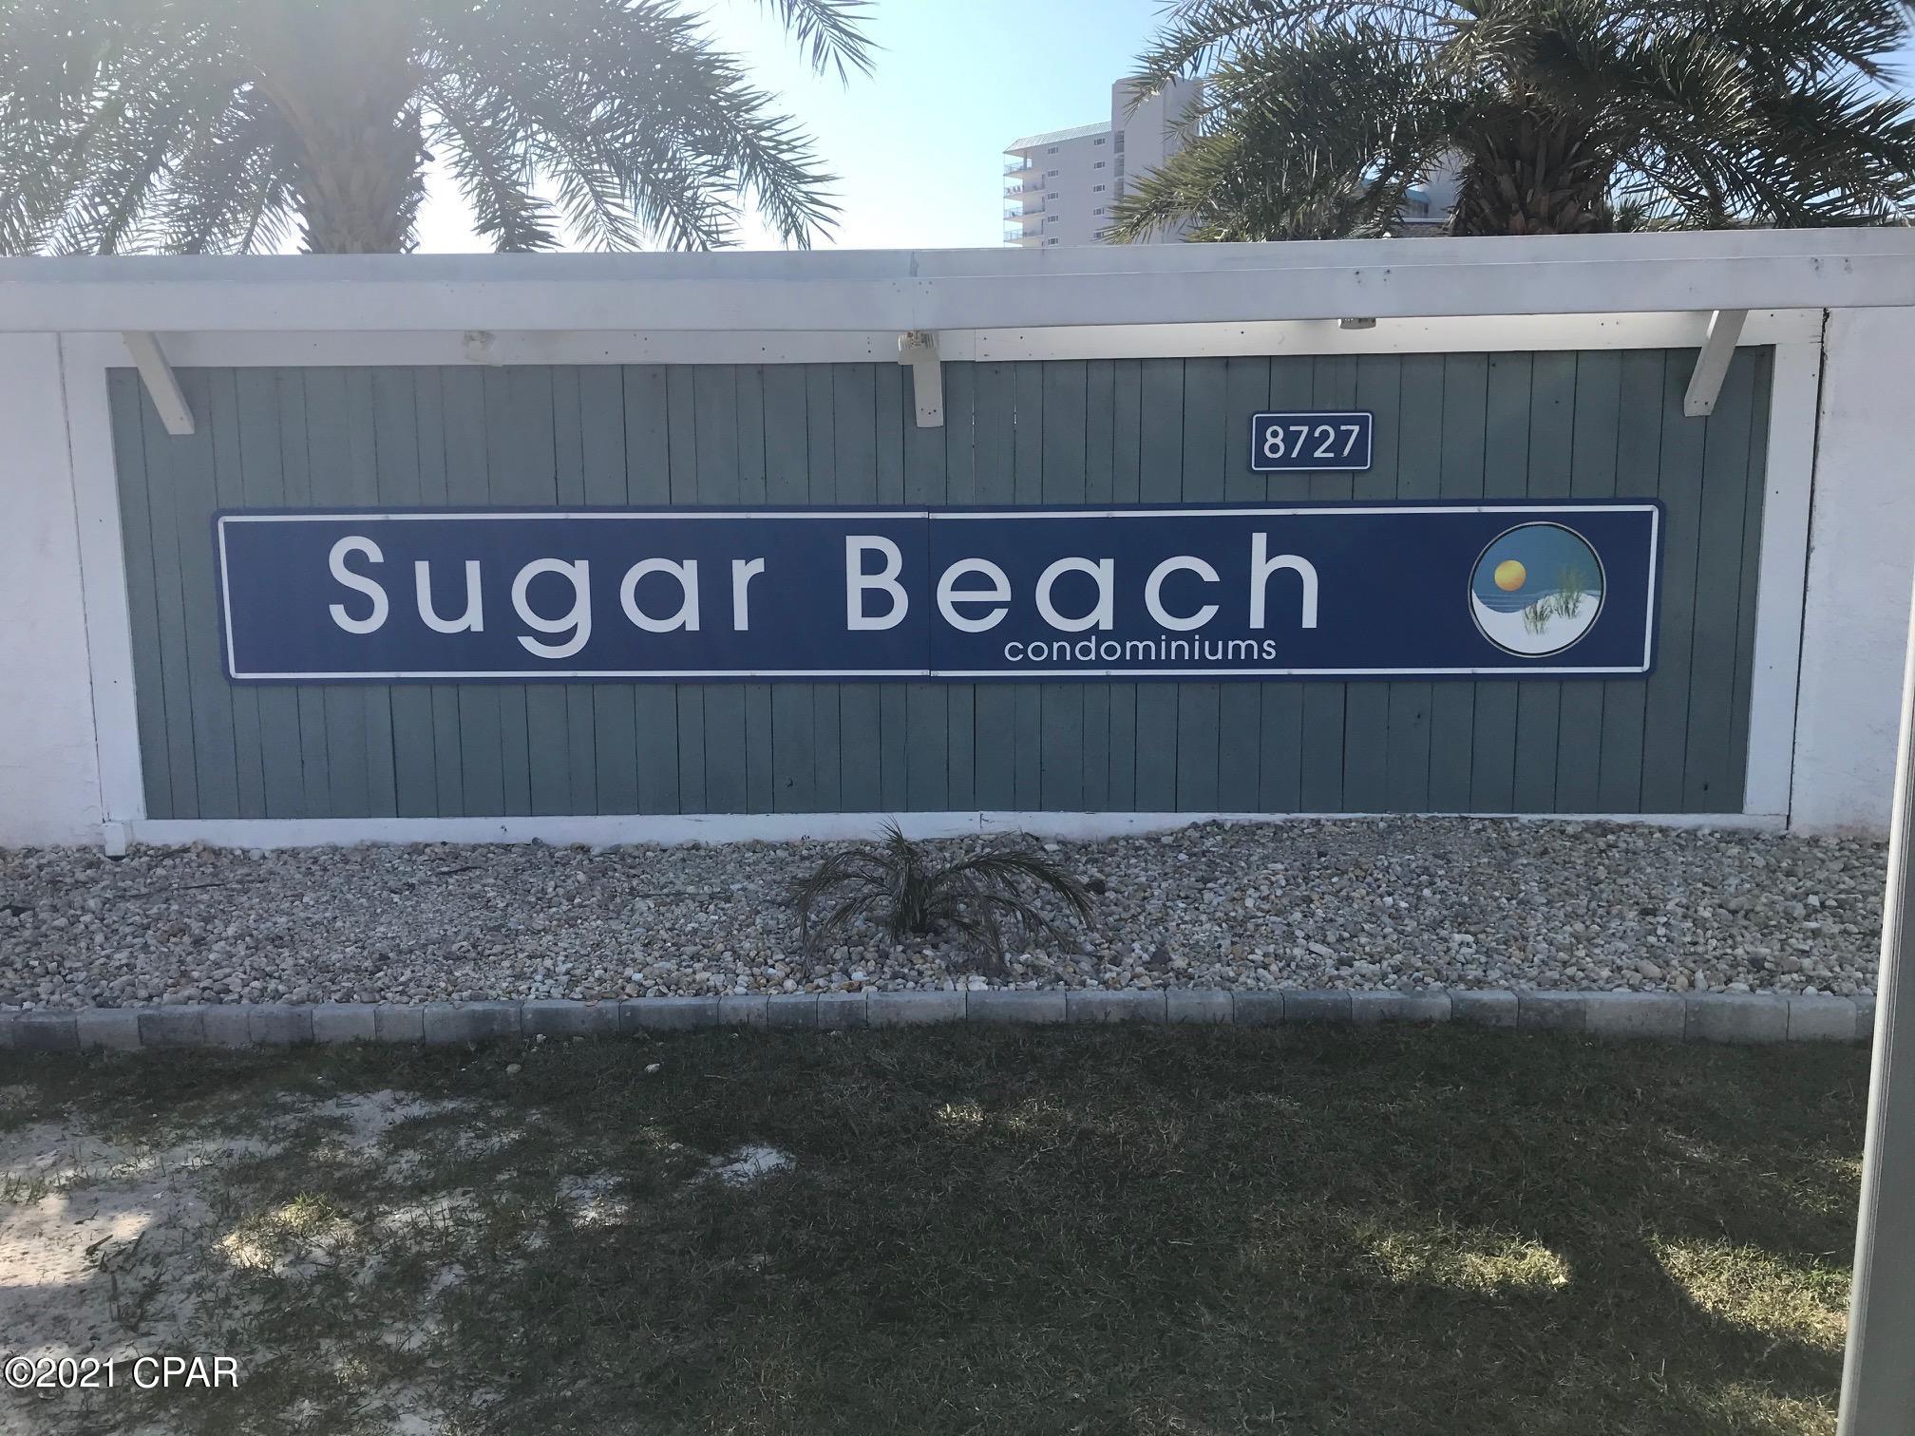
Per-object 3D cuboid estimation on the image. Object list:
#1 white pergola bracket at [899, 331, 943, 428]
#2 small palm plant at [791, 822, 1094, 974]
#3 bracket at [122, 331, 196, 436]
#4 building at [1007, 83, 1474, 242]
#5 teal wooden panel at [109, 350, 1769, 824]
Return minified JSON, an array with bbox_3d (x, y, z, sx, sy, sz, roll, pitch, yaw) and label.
[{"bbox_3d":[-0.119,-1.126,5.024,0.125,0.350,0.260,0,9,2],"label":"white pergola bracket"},{"bbox_3d":[-0.028,0.432,4.265,0.800,0.320,0.700,0,9,2],"label":"small palm plant"},{"bbox_3d":[-2.640,-1.114,5.104,0.090,0.350,0.260,0,9,2],"label":"bracket"},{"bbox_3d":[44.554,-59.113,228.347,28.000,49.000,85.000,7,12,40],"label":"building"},{"bbox_3d":[-0.094,-0.430,5.283,5.550,1.565,0.050,0,9,2],"label":"teal wooden panel"}]

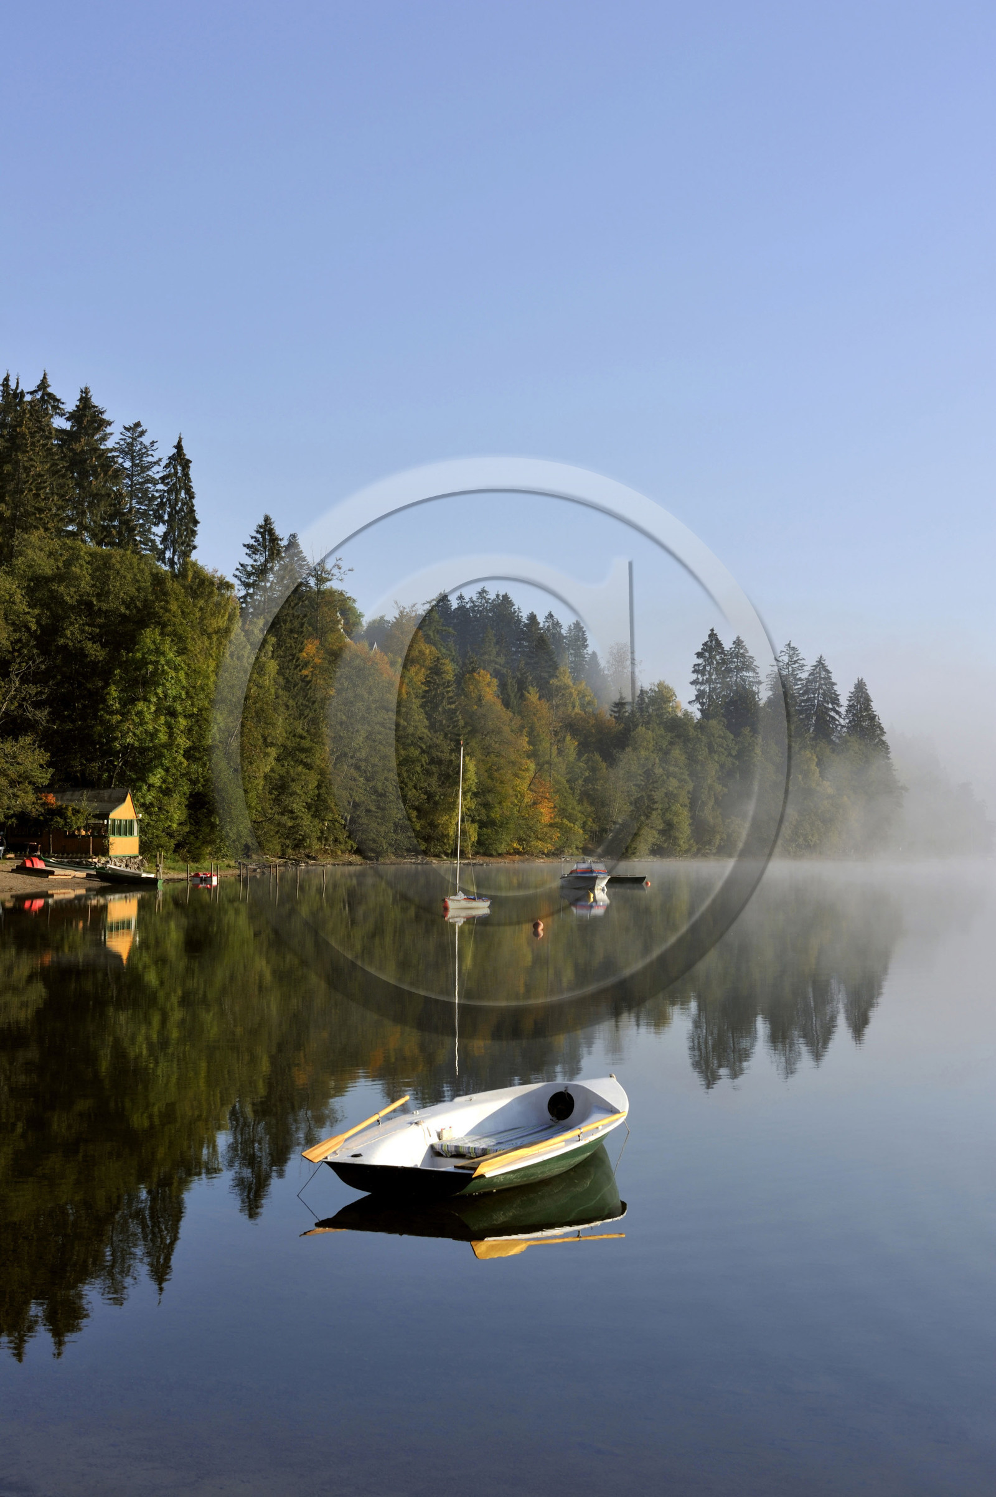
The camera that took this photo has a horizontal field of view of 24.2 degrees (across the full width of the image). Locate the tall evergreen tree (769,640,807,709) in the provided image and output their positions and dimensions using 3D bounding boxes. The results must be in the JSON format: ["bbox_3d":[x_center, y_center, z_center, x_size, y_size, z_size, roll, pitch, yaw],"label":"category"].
[{"bbox_3d":[42.369,-2.020,340.380,7.500,27.000,7.500,1,-2,0],"label":"tall evergreen tree"}]

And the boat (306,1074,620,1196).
[{"bbox_3d":[0.111,2.783,16.541,1.530,0.570,3.680,0,-3,25],"label":"boat"}]

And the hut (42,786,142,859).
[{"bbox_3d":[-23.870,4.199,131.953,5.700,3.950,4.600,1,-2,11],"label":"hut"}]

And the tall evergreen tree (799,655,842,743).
[{"bbox_3d":[55.057,-2.381,396.658,7.500,27.000,7.500,1,-2,0],"label":"tall evergreen tree"}]

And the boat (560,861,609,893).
[{"bbox_3d":[4.364,6.350,115.199,2.000,1.600,4.600,1,-2,-10],"label":"boat"}]

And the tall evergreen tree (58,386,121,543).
[{"bbox_3d":[-30.836,-15.731,173.986,5.300,23.000,5.300,1,-2,0],"label":"tall evergreen tree"}]

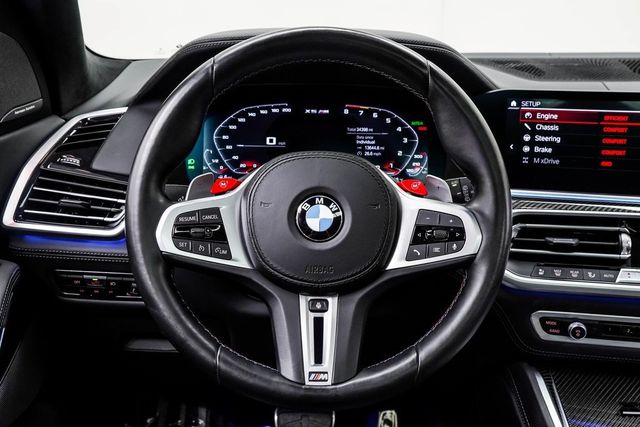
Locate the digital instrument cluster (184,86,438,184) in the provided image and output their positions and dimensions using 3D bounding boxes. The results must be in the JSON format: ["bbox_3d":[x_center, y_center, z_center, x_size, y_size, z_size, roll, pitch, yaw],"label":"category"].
[{"bbox_3d":[-0.009,-0.104,0.935,0.343,0.133,0.050,0,-3,0],"label":"digital instrument cluster"}]

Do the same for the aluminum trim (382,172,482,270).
[{"bbox_3d":[0.112,0.008,0.710,0.100,0.097,0.030,0,-3,0],"label":"aluminum trim"}]

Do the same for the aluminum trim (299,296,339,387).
[{"bbox_3d":[-0.002,0.126,0.707,0.040,0.093,0.015,0,-3,0],"label":"aluminum trim"}]

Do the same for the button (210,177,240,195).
[{"bbox_3d":[-0.096,-0.028,0.722,0.031,0.019,0.017,0,-3,0],"label":"button"}]

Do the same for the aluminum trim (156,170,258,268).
[{"bbox_3d":[-0.114,0.007,0.710,0.102,0.096,0.030,0,-3,0],"label":"aluminum trim"}]

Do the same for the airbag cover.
[{"bbox_3d":[0.001,0.006,0.705,0.150,0.136,0.050,0,-3,0],"label":"airbag cover"}]

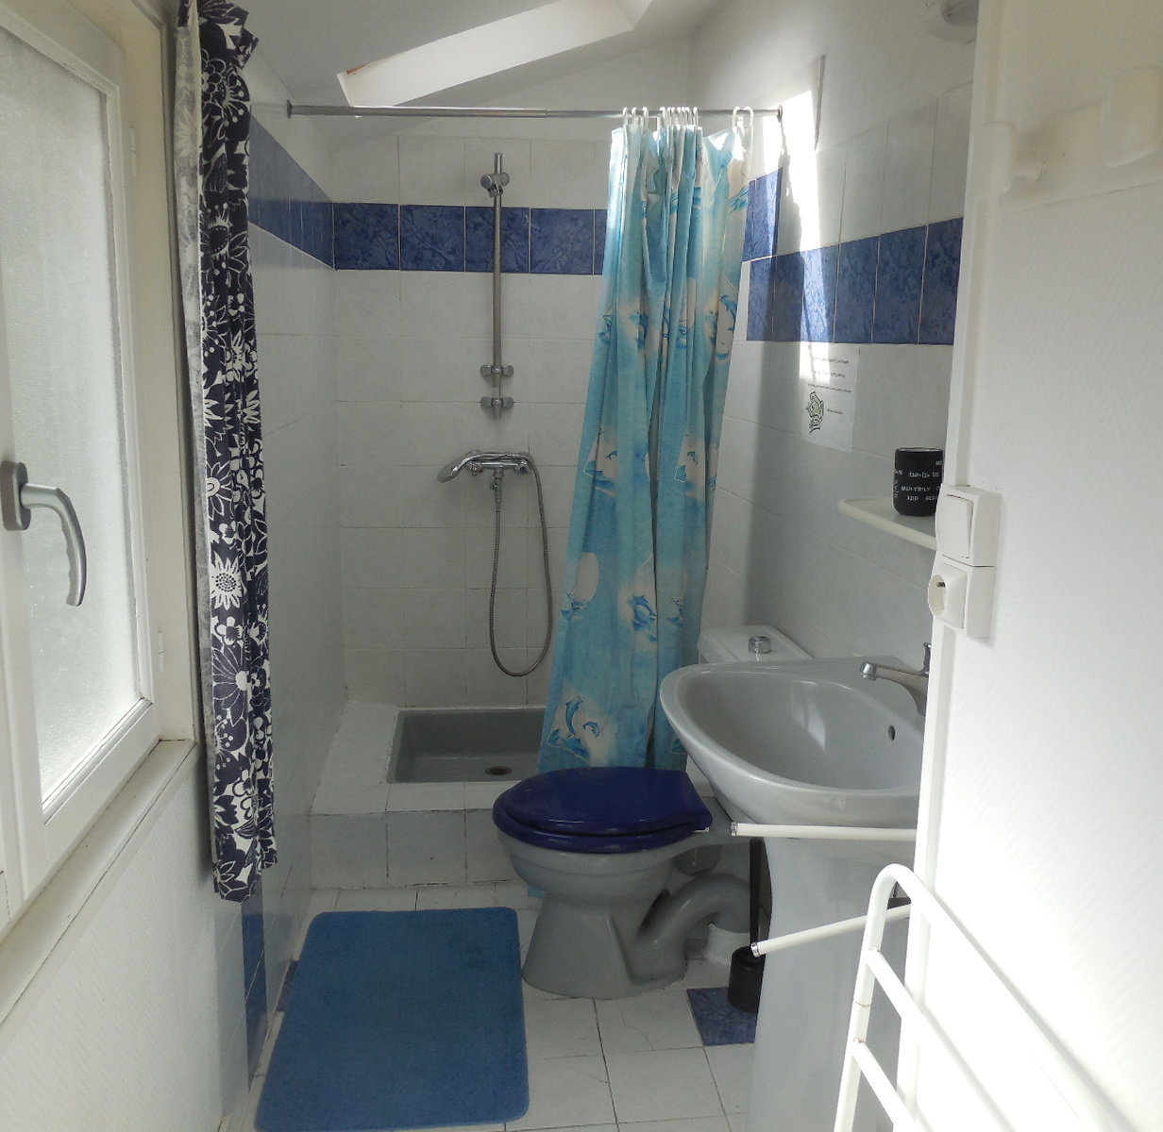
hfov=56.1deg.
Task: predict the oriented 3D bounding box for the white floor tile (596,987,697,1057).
[{"bbox_3d":[0.135,0.938,2.245,0.199,0.010,0.199,-1,10,-4],"label":"white floor tile"}]

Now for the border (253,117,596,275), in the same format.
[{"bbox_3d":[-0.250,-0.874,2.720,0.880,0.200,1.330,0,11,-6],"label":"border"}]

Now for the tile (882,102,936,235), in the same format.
[{"bbox_3d":[0.567,-0.691,1.899,0.010,0.198,0.198,-1,12,-8],"label":"tile"}]

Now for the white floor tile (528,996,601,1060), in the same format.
[{"bbox_3d":[-0.064,0.961,2.269,0.200,0.012,0.200,0,11,-6],"label":"white floor tile"}]

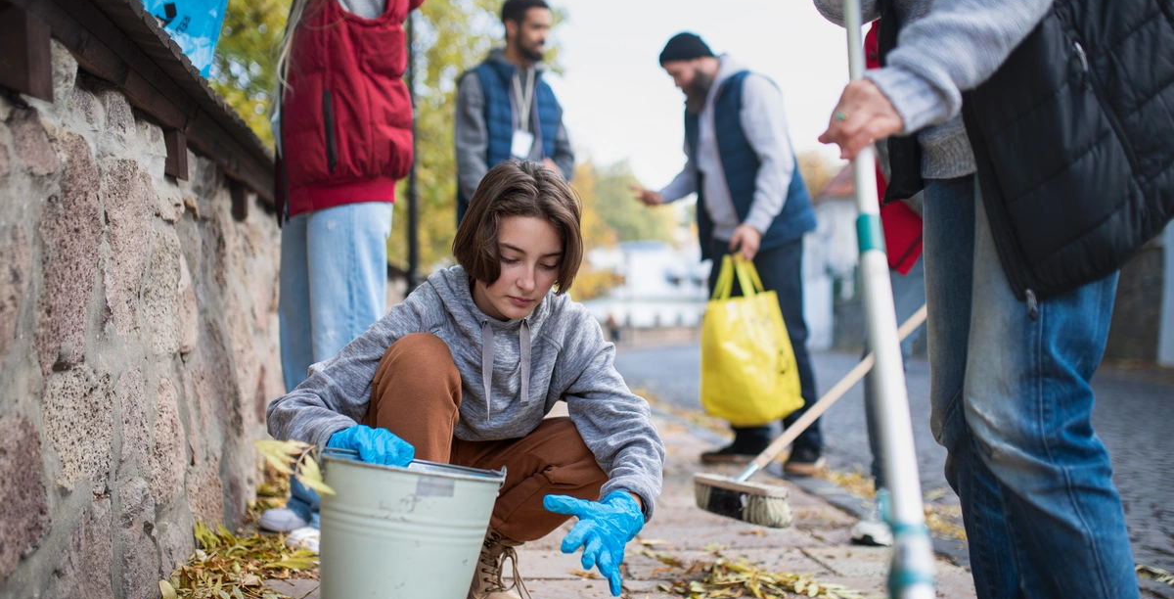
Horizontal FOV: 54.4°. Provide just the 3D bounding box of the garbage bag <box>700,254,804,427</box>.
[{"bbox_3d":[0.565,0.140,3.900,0.280,0.590,0.280,-1,-1,37],"label":"garbage bag"}]

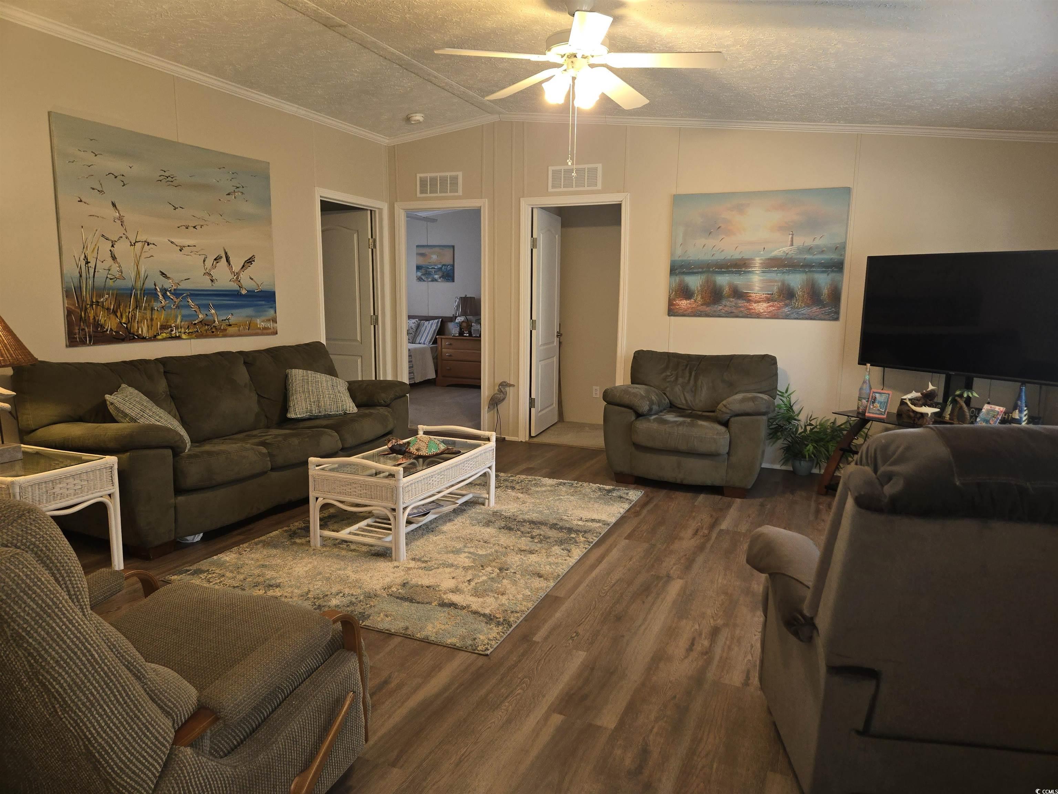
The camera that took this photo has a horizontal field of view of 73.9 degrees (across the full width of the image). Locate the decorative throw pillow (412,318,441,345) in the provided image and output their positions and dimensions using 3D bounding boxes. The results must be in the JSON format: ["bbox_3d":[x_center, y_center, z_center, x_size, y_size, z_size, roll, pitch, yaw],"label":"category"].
[{"bbox_3d":[-1.442,-0.904,9.757,0.410,0.430,0.140,5,-28,25],"label":"decorative throw pillow"}]

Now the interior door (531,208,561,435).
[{"bbox_3d":[0.160,-0.676,6.449,0.036,1.965,0.765,3,9,18],"label":"interior door"}]

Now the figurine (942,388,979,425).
[{"bbox_3d":[2.550,0.050,4.155,0.195,0.225,0.120,9,12,44],"label":"figurine"}]

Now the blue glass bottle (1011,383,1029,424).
[{"bbox_3d":[2.655,0.071,3.804,0.075,0.297,0.075,-7,12,-42],"label":"blue glass bottle"}]

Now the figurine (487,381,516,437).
[{"bbox_3d":[-0.245,0.120,6.107,0.265,0.525,0.100,6,10,30],"label":"figurine"}]

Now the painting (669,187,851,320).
[{"bbox_3d":[1.641,-1.029,5.128,1.215,0.908,0.040,5,9,25],"label":"painting"}]

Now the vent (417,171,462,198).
[{"bbox_3d":[-0.790,-1.866,6.175,0.460,0.197,0.020,5,9,25],"label":"vent"}]

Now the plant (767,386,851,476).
[{"bbox_3d":[1.982,0.263,4.941,0.660,0.666,0.450,4,9,23],"label":"plant"}]

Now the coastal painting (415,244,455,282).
[{"bbox_3d":[-1.312,-1.855,9.821,0.615,0.510,0.030,5,9,25],"label":"coastal painting"}]

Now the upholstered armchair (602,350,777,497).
[{"bbox_3d":[1.163,0.135,4.986,1.120,0.865,0.970,5,9,25],"label":"upholstered armchair"}]

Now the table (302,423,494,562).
[{"bbox_3d":[-0.654,0.479,3.906,0.545,0.472,1.030,4,9,24],"label":"table"}]

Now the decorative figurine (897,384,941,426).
[{"bbox_3d":[2.297,0.033,4.150,0.235,0.255,0.150,9,12,44],"label":"decorative figurine"}]

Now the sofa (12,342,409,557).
[{"bbox_3d":[-1.745,0.169,4.420,0.990,0.880,2.280,5,9,25],"label":"sofa"}]

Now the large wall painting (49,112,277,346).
[{"bbox_3d":[-2.211,-0.982,4.475,0.035,1.220,1.520,5,9,25],"label":"large wall painting"}]

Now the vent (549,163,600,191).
[{"bbox_3d":[0.365,-1.756,5.644,0.460,0.195,0.020,5,9,25],"label":"vent"}]

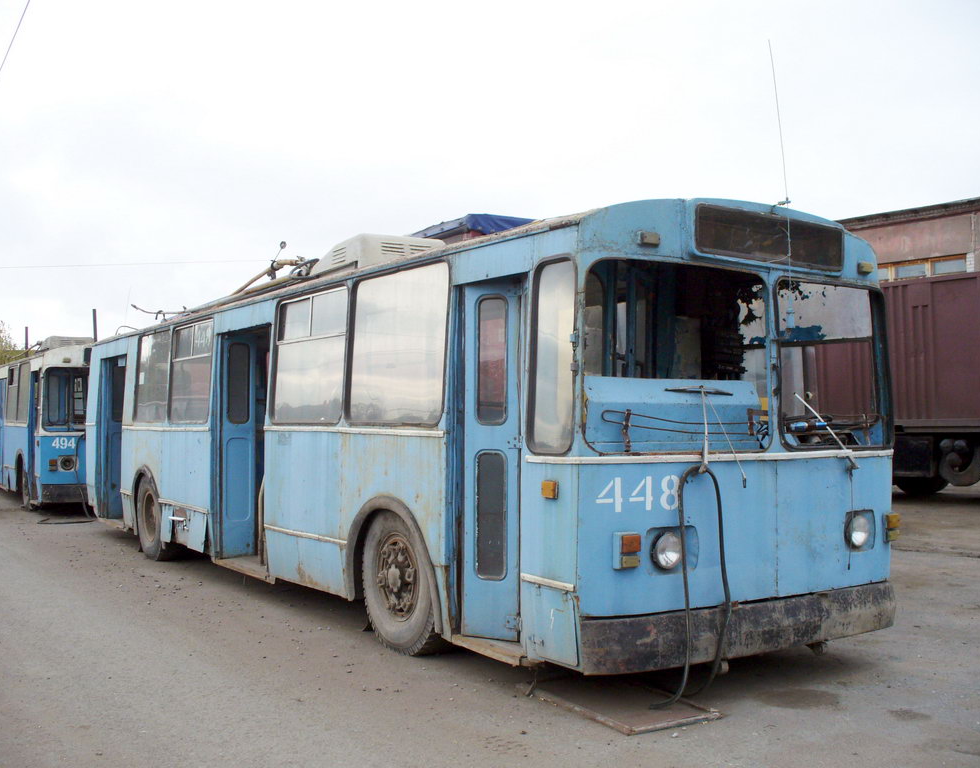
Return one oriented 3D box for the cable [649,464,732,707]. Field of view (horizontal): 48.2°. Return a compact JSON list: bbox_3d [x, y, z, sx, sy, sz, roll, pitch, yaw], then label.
[{"bbox_3d":[1.096,1.102,5.979,0.410,1.340,0.330,1,-3,-32],"label":"cable"}]

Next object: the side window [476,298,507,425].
[{"bbox_3d":[0.009,-0.138,6.568,0.222,0.775,0.040,-1,-3,33],"label":"side window"}]

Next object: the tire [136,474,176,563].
[{"bbox_3d":[-3.798,1.492,12.588,0.280,1.050,1.055,1,-3,-32],"label":"tire"}]

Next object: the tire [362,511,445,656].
[{"bbox_3d":[-0.536,1.308,7.524,0.280,1.050,1.055,1,-3,-32],"label":"tire"}]

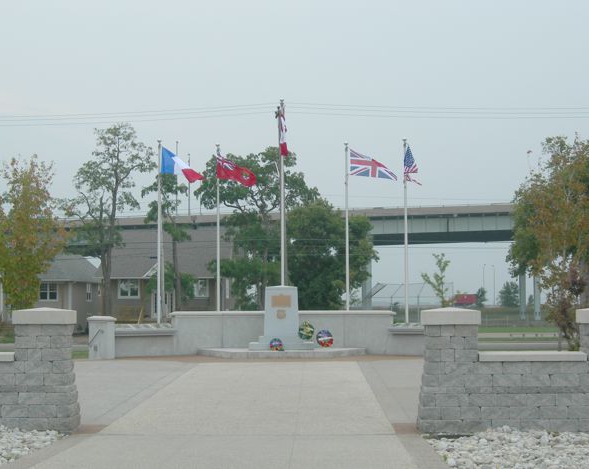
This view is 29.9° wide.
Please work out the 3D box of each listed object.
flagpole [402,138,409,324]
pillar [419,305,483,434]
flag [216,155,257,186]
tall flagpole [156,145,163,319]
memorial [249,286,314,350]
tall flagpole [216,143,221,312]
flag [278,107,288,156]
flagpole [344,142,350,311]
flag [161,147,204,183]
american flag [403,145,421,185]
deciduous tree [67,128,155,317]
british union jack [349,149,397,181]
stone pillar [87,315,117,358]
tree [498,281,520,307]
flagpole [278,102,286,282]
[{"bbox_3d":[3.085,0.235,30.400,0.100,5.800,0.100,0,-3,0],"label":"flagpole"},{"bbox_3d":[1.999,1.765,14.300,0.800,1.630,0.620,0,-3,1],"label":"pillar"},{"bbox_3d":[-1.648,-1.818,31.300,1.160,0.930,0.350,-1,-3,6],"label":"flag"},{"bbox_3d":[-3.787,0.084,30.900,0.130,5.600,0.130,0,-3,0],"label":"tall flagpole"},{"bbox_3d":[-0.327,2.196,28.800,1.690,1.670,1.150,0,-3,1],"label":"memorial"},{"bbox_3d":[-2.146,0.325,31.100,0.100,5.800,0.100,0,-3,0],"label":"tall flagpole"},{"bbox_3d":[-0.289,-2.889,31.200,0.290,1.360,0.320,0,-3,0],"label":"flag"},{"bbox_3d":[1.499,0.311,31.100,0.100,5.800,0.100,0,-3,0],"label":"flagpole"},{"bbox_3d":[-3.081,-1.925,30.300,1.220,0.980,0.250,0,-3,-6],"label":"flag"},{"bbox_3d":[3.282,-1.964,30.900,0.520,1.120,0.320,0,-3,0],"label":"american flag"},{"bbox_3d":[-8.306,-0.318,50.000,4.100,9.700,3.900,0,-3,0],"label":"deciduous tree"},{"bbox_3d":[2.202,-1.976,31.100,1.340,0.900,0.250,0,-3,-6],"label":"british union jack"},{"bbox_3d":[-5.203,2.790,29.700,0.750,1.130,0.720,0,-3,-11],"label":"stone pillar"},{"bbox_3d":[46.841,12.854,240.000,4.900,5.800,4.900,0,-3,0],"label":"tree"},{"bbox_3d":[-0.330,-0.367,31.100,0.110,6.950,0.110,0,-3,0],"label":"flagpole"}]

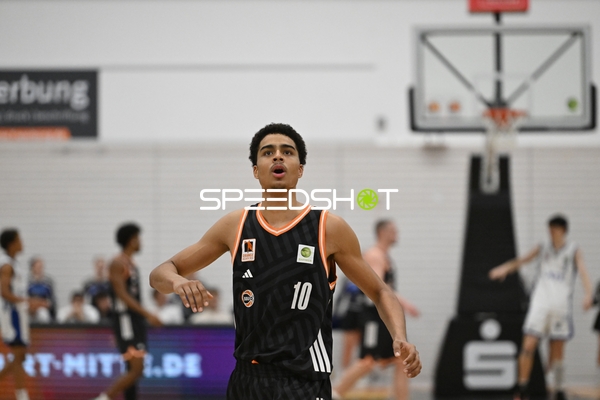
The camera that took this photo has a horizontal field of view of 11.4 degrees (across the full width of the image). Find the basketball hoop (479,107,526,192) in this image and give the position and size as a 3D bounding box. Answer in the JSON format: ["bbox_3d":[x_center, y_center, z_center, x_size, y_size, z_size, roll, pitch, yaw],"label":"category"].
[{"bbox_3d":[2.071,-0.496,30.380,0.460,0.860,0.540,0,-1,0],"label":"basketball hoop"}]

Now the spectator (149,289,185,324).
[{"bbox_3d":[-1.558,1.649,35.000,0.490,1.230,0.720,0,-1,-5],"label":"spectator"}]

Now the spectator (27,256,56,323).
[{"bbox_3d":[-3.138,1.488,36.200,0.460,1.610,0.330,0,-1,-8],"label":"spectator"}]

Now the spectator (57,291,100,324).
[{"bbox_3d":[-2.584,1.660,35.000,0.520,1.210,0.720,0,-1,0],"label":"spectator"}]

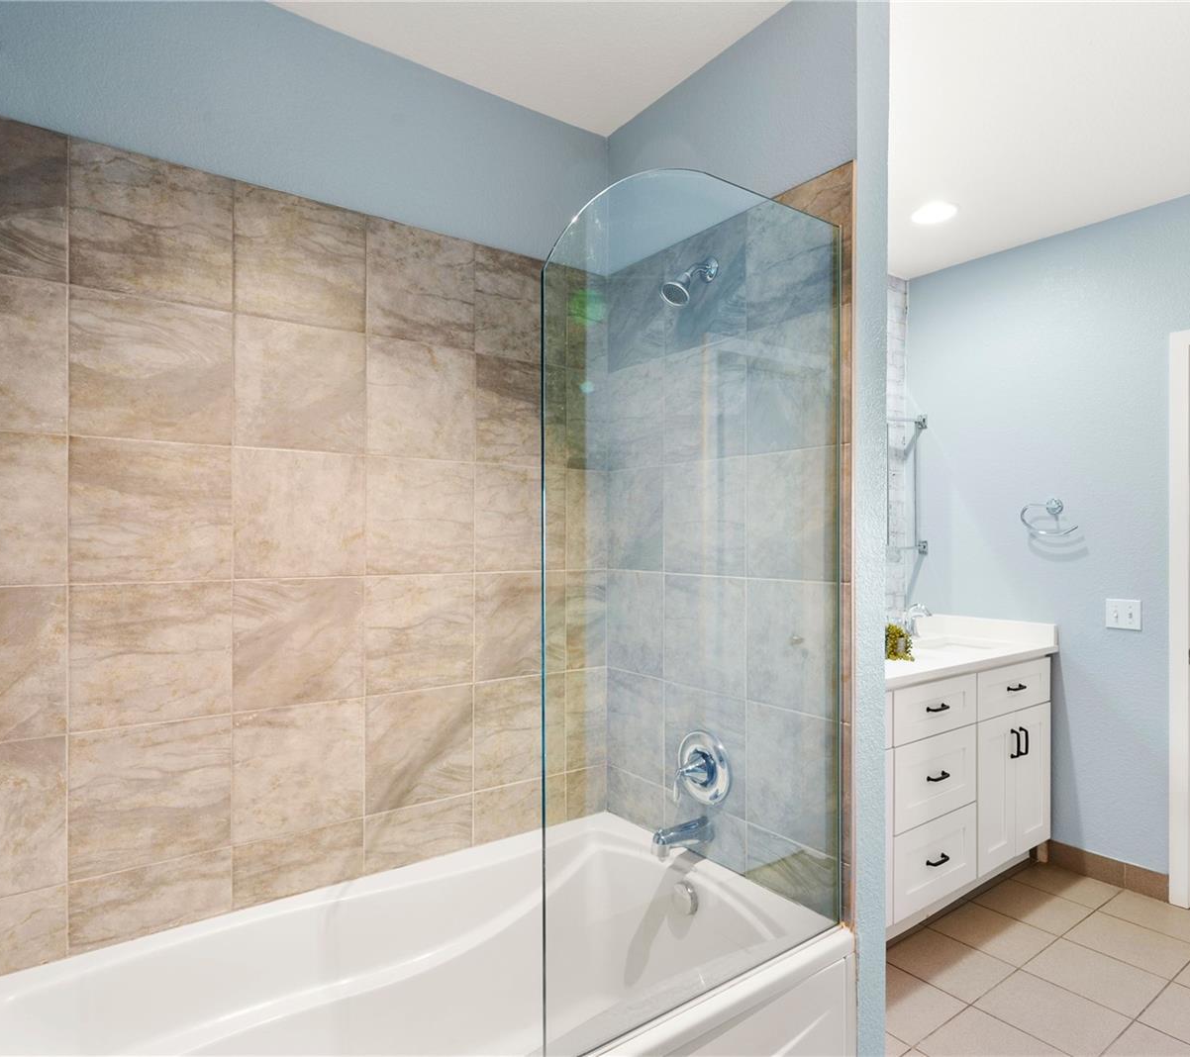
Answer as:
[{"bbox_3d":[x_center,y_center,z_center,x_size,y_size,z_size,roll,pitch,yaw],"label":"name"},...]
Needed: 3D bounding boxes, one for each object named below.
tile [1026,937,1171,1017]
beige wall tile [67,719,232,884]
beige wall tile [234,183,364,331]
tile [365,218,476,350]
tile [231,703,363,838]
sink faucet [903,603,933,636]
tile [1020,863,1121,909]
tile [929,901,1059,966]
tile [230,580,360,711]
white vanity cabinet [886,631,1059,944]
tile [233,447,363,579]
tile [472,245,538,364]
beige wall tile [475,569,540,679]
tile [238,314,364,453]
[{"bbox_3d":[1.559,1.400,2.197,0.302,0.011,0.302,0,0,-35],"label":"tile"},{"bbox_3d":[-0.964,0.578,1.537,0.301,0.303,0.011,0,0,-35],"label":"beige wall tile"},{"bbox_3d":[-0.710,-0.649,1.715,0.301,0.303,0.011,0,0,-35],"label":"beige wall tile"},{"bbox_3d":[-0.459,-0.642,1.879,0.300,0.302,0.010,0,-1,-36],"label":"tile"},{"bbox_3d":[-0.716,0.580,1.712,0.301,0.303,0.011,0,0,-35],"label":"tile"},{"bbox_3d":[1.405,0.406,3.051,0.070,0.150,0.130,0,-1,-35],"label":"sink faucet"},{"bbox_3d":[1.855,1.401,2.773,0.281,0.010,0.299,0,-1,-36],"label":"tile"},{"bbox_3d":[1.389,1.406,2.455,0.302,0.010,0.302,0,-1,-35],"label":"tile"},{"bbox_3d":[-0.706,0.272,1.696,0.300,0.302,0.010,0,-1,-36],"label":"tile"},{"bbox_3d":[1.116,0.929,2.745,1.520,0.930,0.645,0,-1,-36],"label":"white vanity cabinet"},{"bbox_3d":[-0.712,-0.035,1.715,0.301,0.305,0.010,0,-1,-35],"label":"tile"},{"bbox_3d":[-0.211,-0.642,2.074,0.302,0.302,0.010,0,-1,-36],"label":"tile"},{"bbox_3d":[-0.217,0.277,2.066,0.301,0.305,0.010,0,-1,-35],"label":"beige wall tile"},{"bbox_3d":[-0.711,-0.342,1.714,0.301,0.303,0.011,0,0,-35],"label":"tile"}]

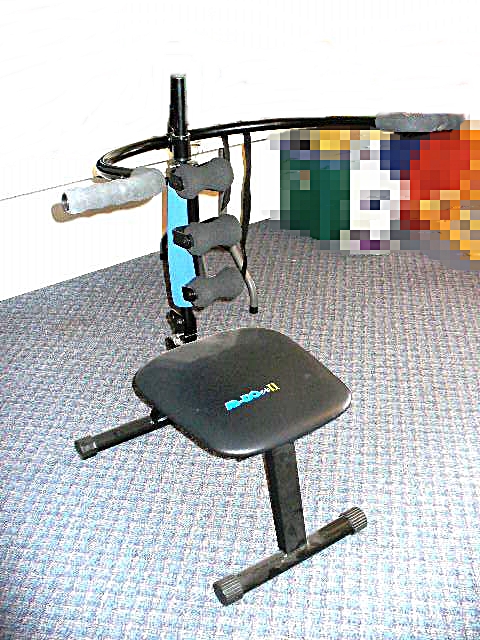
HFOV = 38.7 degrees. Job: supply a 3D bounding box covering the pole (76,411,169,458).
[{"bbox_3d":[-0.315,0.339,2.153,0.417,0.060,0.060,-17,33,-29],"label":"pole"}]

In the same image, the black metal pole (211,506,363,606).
[{"bbox_3d":[0.141,0.583,1.718,0.447,0.061,0.060,-16,33,-29],"label":"black metal pole"}]

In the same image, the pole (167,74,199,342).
[{"bbox_3d":[-0.147,-0.243,1.745,0.053,0.723,0.063,-17,33,-29],"label":"pole"}]

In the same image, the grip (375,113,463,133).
[{"bbox_3d":[0.397,-0.436,1.504,0.210,0.043,0.045,-3,29,-11],"label":"grip"}]

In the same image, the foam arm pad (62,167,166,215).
[{"bbox_3d":[-0.216,-0.224,1.178,0.184,0.044,0.053,-18,34,-32],"label":"foam arm pad"}]

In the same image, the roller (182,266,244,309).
[{"bbox_3d":[-0.060,-0.080,1.681,0.136,0.080,0.078,-17,33,-29],"label":"roller"}]

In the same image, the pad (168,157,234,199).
[{"bbox_3d":[-0.085,-0.330,1.596,0.136,0.078,0.078,-17,33,-29],"label":"pad"}]

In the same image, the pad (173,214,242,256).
[{"bbox_3d":[-0.068,-0.202,1.632,0.136,0.078,0.078,-17,33,-29],"label":"pad"}]

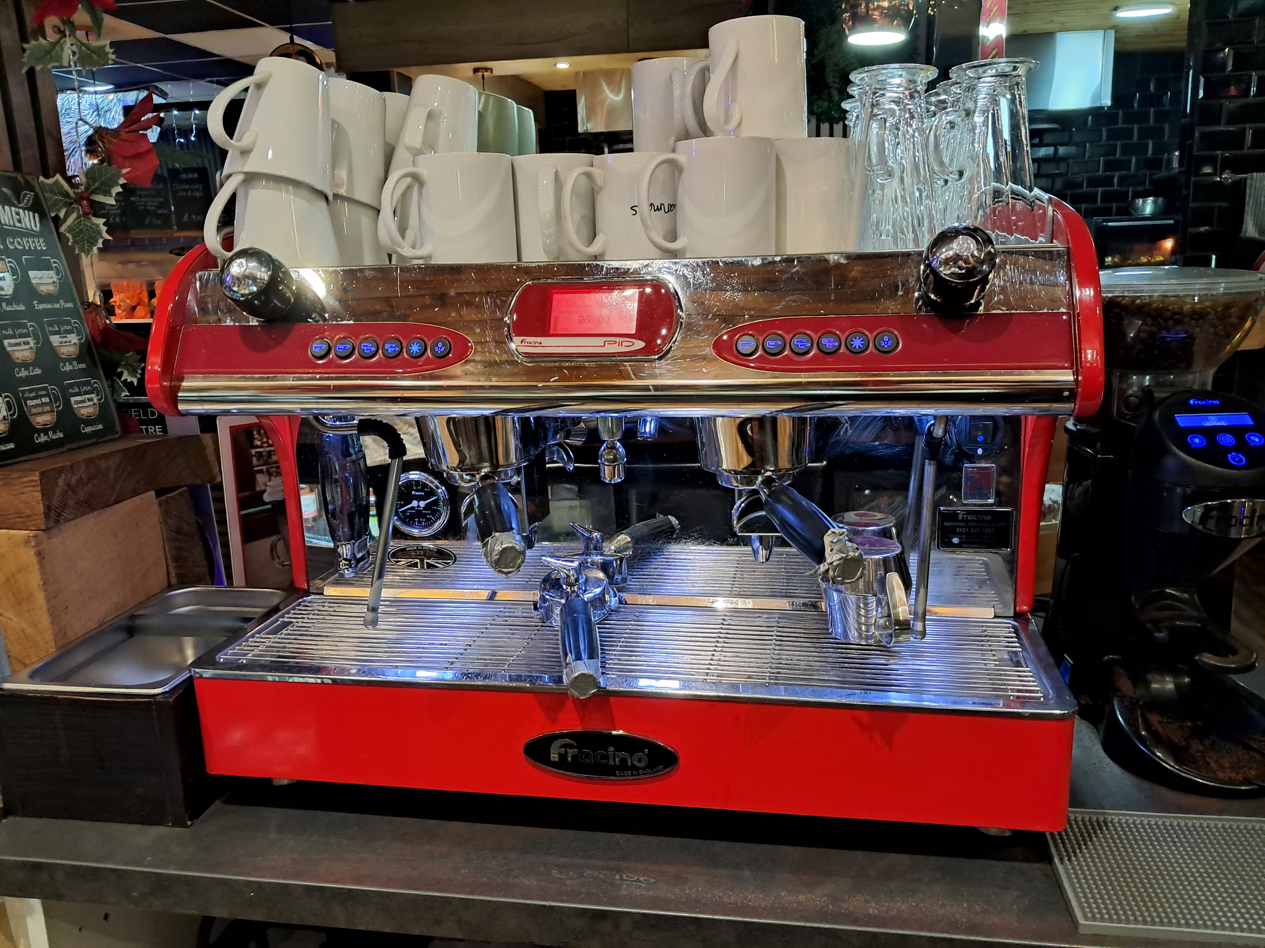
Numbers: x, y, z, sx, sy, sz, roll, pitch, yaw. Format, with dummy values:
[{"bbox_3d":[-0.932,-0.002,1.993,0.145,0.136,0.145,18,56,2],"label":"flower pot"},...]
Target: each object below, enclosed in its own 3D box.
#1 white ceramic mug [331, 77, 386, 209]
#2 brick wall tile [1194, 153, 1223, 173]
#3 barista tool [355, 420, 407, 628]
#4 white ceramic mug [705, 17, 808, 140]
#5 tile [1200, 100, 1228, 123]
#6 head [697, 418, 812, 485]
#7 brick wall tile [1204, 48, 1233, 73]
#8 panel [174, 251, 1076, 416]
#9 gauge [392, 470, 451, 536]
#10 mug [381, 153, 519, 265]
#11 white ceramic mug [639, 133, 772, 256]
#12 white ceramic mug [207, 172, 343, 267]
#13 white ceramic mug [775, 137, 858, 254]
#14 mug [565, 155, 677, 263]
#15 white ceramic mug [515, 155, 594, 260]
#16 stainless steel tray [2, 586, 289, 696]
[{"bbox_3d":[-0.288,-0.317,0.943,0.116,0.104,0.092,11,9,-3],"label":"white ceramic mug"},{"bbox_3d":[2.463,-1.323,4.235,0.098,0.100,0.010,1,13,13],"label":"brick wall tile"},{"bbox_3d":[-0.224,0.047,0.885,0.044,0.195,0.046,1,13,10],"label":"barista tool"},{"bbox_3d":[0.088,-0.306,0.776,0.080,0.088,0.112,10,17,41],"label":"white ceramic mug"},{"bbox_3d":[2.456,-1.531,4.188,0.098,0.100,0.010,1,13,13],"label":"tile"},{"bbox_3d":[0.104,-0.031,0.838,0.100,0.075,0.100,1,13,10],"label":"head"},{"bbox_3d":[2.451,-1.730,4.142,0.098,0.100,0.010,1,13,13],"label":"brick wall tile"},{"bbox_3d":[-0.029,-0.106,0.757,0.688,0.124,0.042,1,-5,10],"label":"panel"},{"bbox_3d":[-0.211,0.030,0.981,0.066,0.067,0.025,1,13,10],"label":"gauge"},{"bbox_3d":[-0.160,-0.227,0.857,0.116,0.095,0.082,-8,14,-26],"label":"mug"},{"bbox_3d":[0.061,-0.217,0.786,0.112,0.088,0.080,-5,13,-14],"label":"white ceramic mug"},{"bbox_3d":[-0.315,-0.225,0.853,0.089,0.094,0.115,9,16,39],"label":"white ceramic mug"},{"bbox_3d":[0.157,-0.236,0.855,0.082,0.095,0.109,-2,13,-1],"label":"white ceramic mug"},{"bbox_3d":[-0.009,-0.241,0.897,0.116,0.095,0.082,-6,14,-19],"label":"mug"},{"bbox_3d":[-0.065,-0.225,0.837,0.080,0.088,0.112,-1,13,3],"label":"white ceramic mug"},{"bbox_3d":[-0.457,0.175,0.975,0.164,0.050,0.264,0,13,6],"label":"stainless steel tray"}]

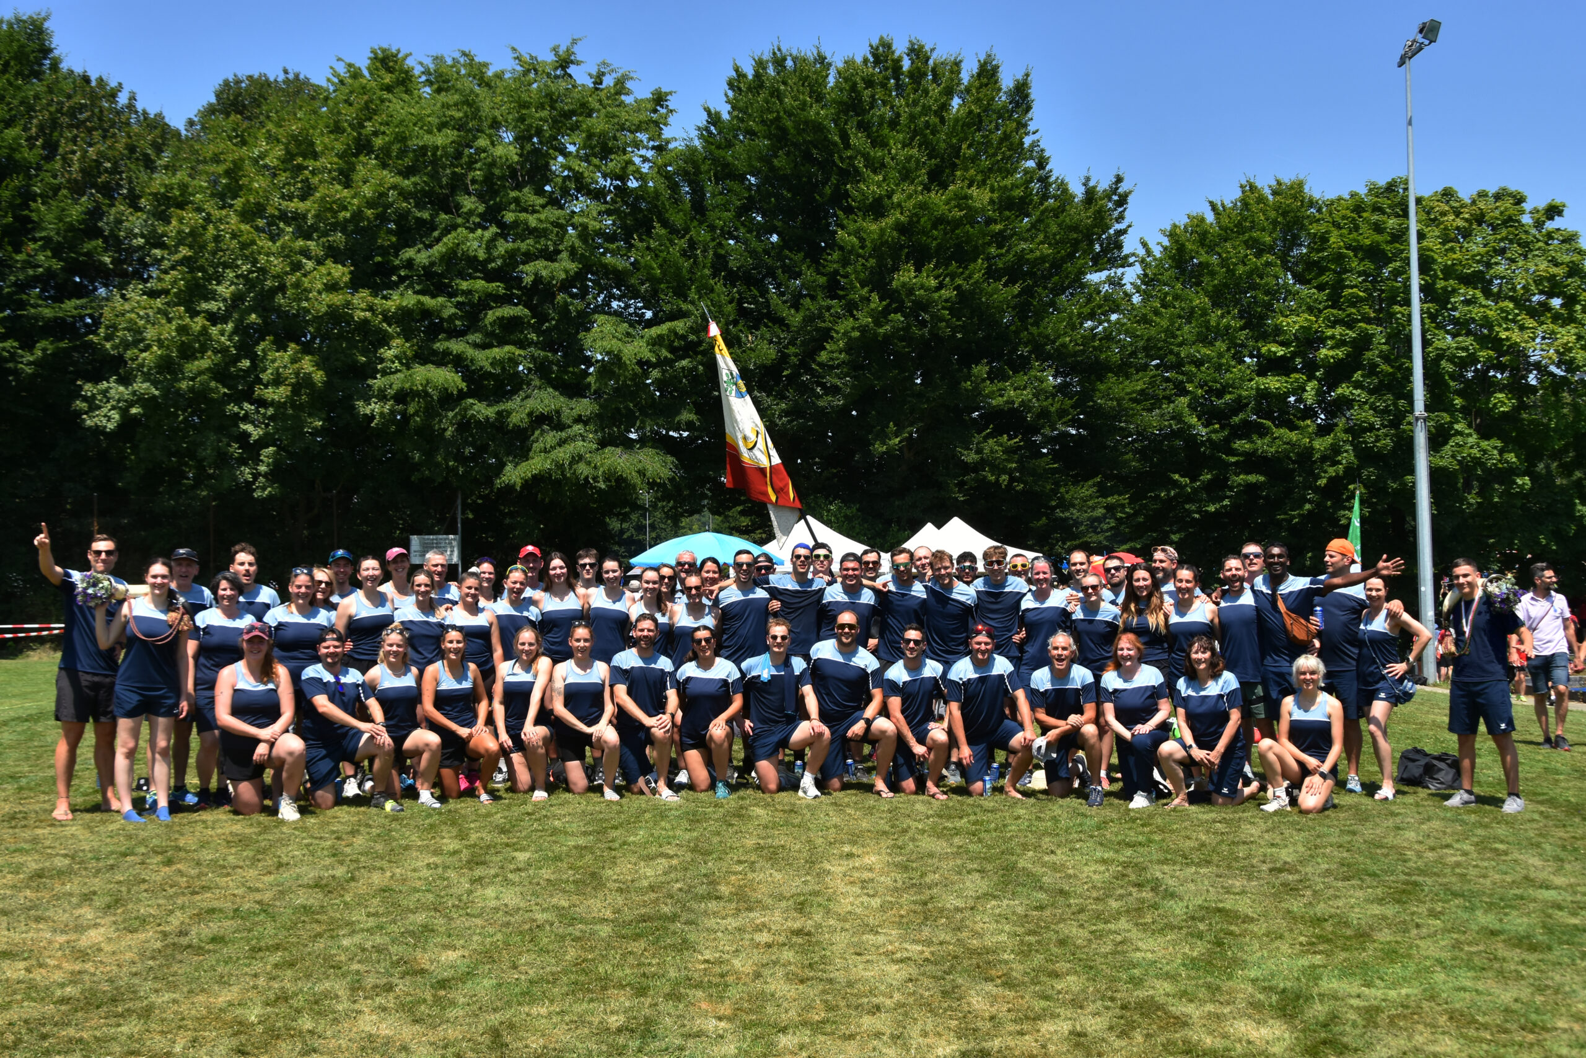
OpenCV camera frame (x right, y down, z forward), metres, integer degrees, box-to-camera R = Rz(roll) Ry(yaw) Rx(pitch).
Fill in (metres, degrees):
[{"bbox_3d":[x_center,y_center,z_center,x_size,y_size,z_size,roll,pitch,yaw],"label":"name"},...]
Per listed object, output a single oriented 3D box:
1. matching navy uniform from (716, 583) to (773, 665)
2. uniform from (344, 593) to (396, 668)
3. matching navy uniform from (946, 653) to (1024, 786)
[{"bbox_3d":[-0.371,0.746,12.350,0.460,0.680,0.280,-1,-2,2],"label":"matching navy uniform"},{"bbox_3d":[-3.072,0.722,11.800,0.380,0.580,0.270,-1,-2,-14],"label":"uniform"},{"bbox_3d":[1.407,1.406,11.900,0.570,1.000,0.500,-1,-2,0],"label":"matching navy uniform"}]

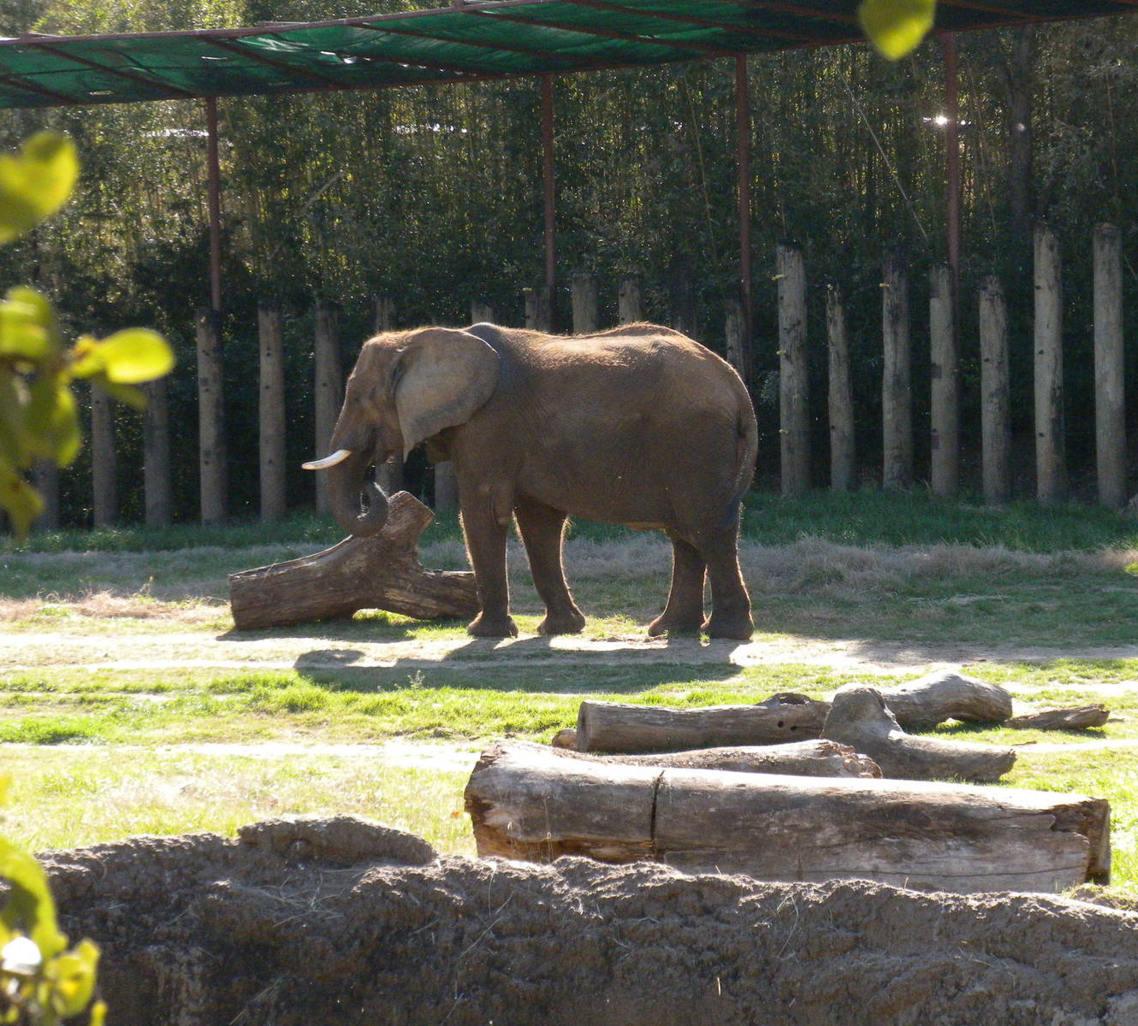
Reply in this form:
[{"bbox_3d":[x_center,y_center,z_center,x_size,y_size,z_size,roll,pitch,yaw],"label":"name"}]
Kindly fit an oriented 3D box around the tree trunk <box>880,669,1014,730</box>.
[{"bbox_3d":[2.516,1.244,31.986,1.000,0.370,0.400,-1,4,2],"label":"tree trunk"}]

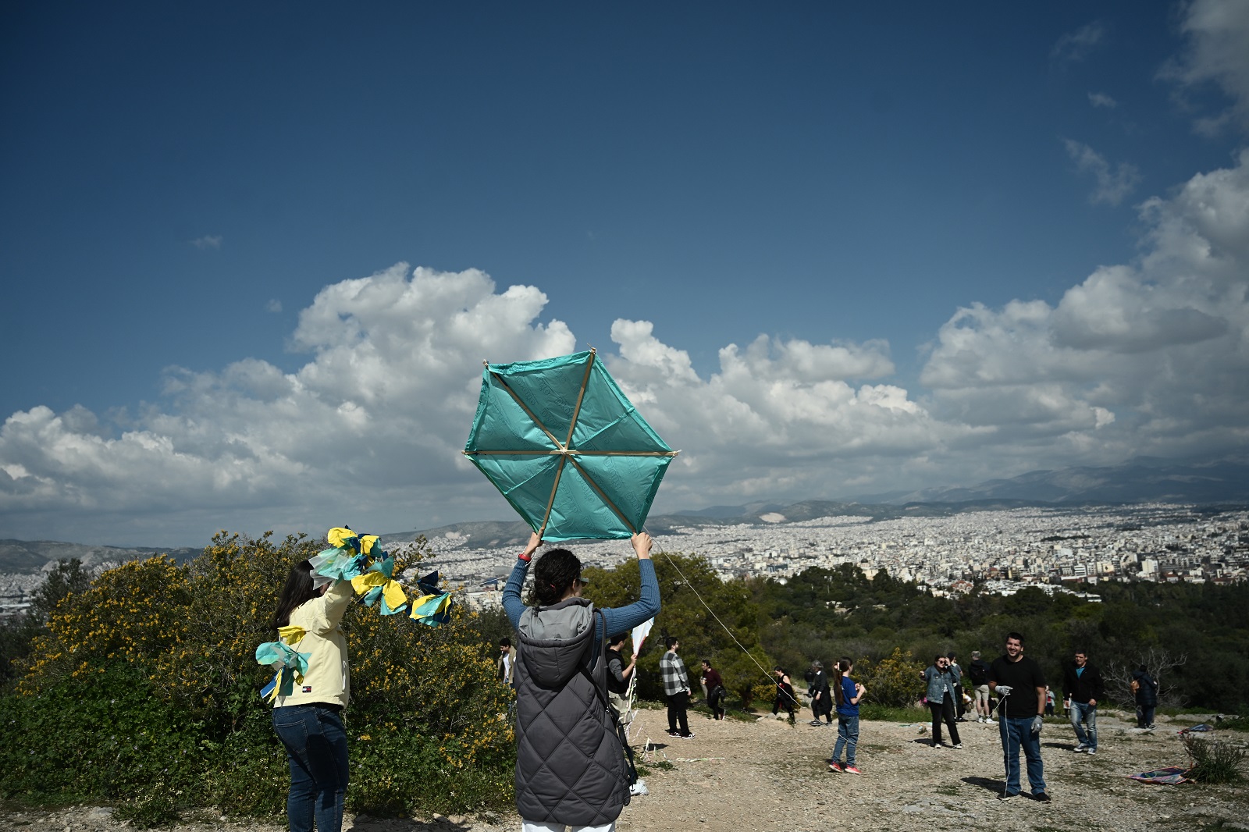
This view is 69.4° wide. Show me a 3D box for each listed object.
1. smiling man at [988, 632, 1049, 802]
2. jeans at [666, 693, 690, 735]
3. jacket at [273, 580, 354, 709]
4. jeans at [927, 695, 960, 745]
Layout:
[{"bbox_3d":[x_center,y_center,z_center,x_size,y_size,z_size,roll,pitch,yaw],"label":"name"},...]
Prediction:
[{"bbox_3d":[4.399,3.348,10.050,0.620,1.770,0.420,-7,-9,30],"label":"smiling man"},{"bbox_3d":[0.961,5.309,16.200,0.340,0.860,0.390,2,-9,-30],"label":"jeans"},{"bbox_3d":[-1.551,1.129,4.500,0.400,0.610,0.450,4,-10,-42],"label":"jacket"},{"bbox_3d":[5.848,5.541,16.500,0.480,0.950,0.320,-3,-8,0],"label":"jeans"}]

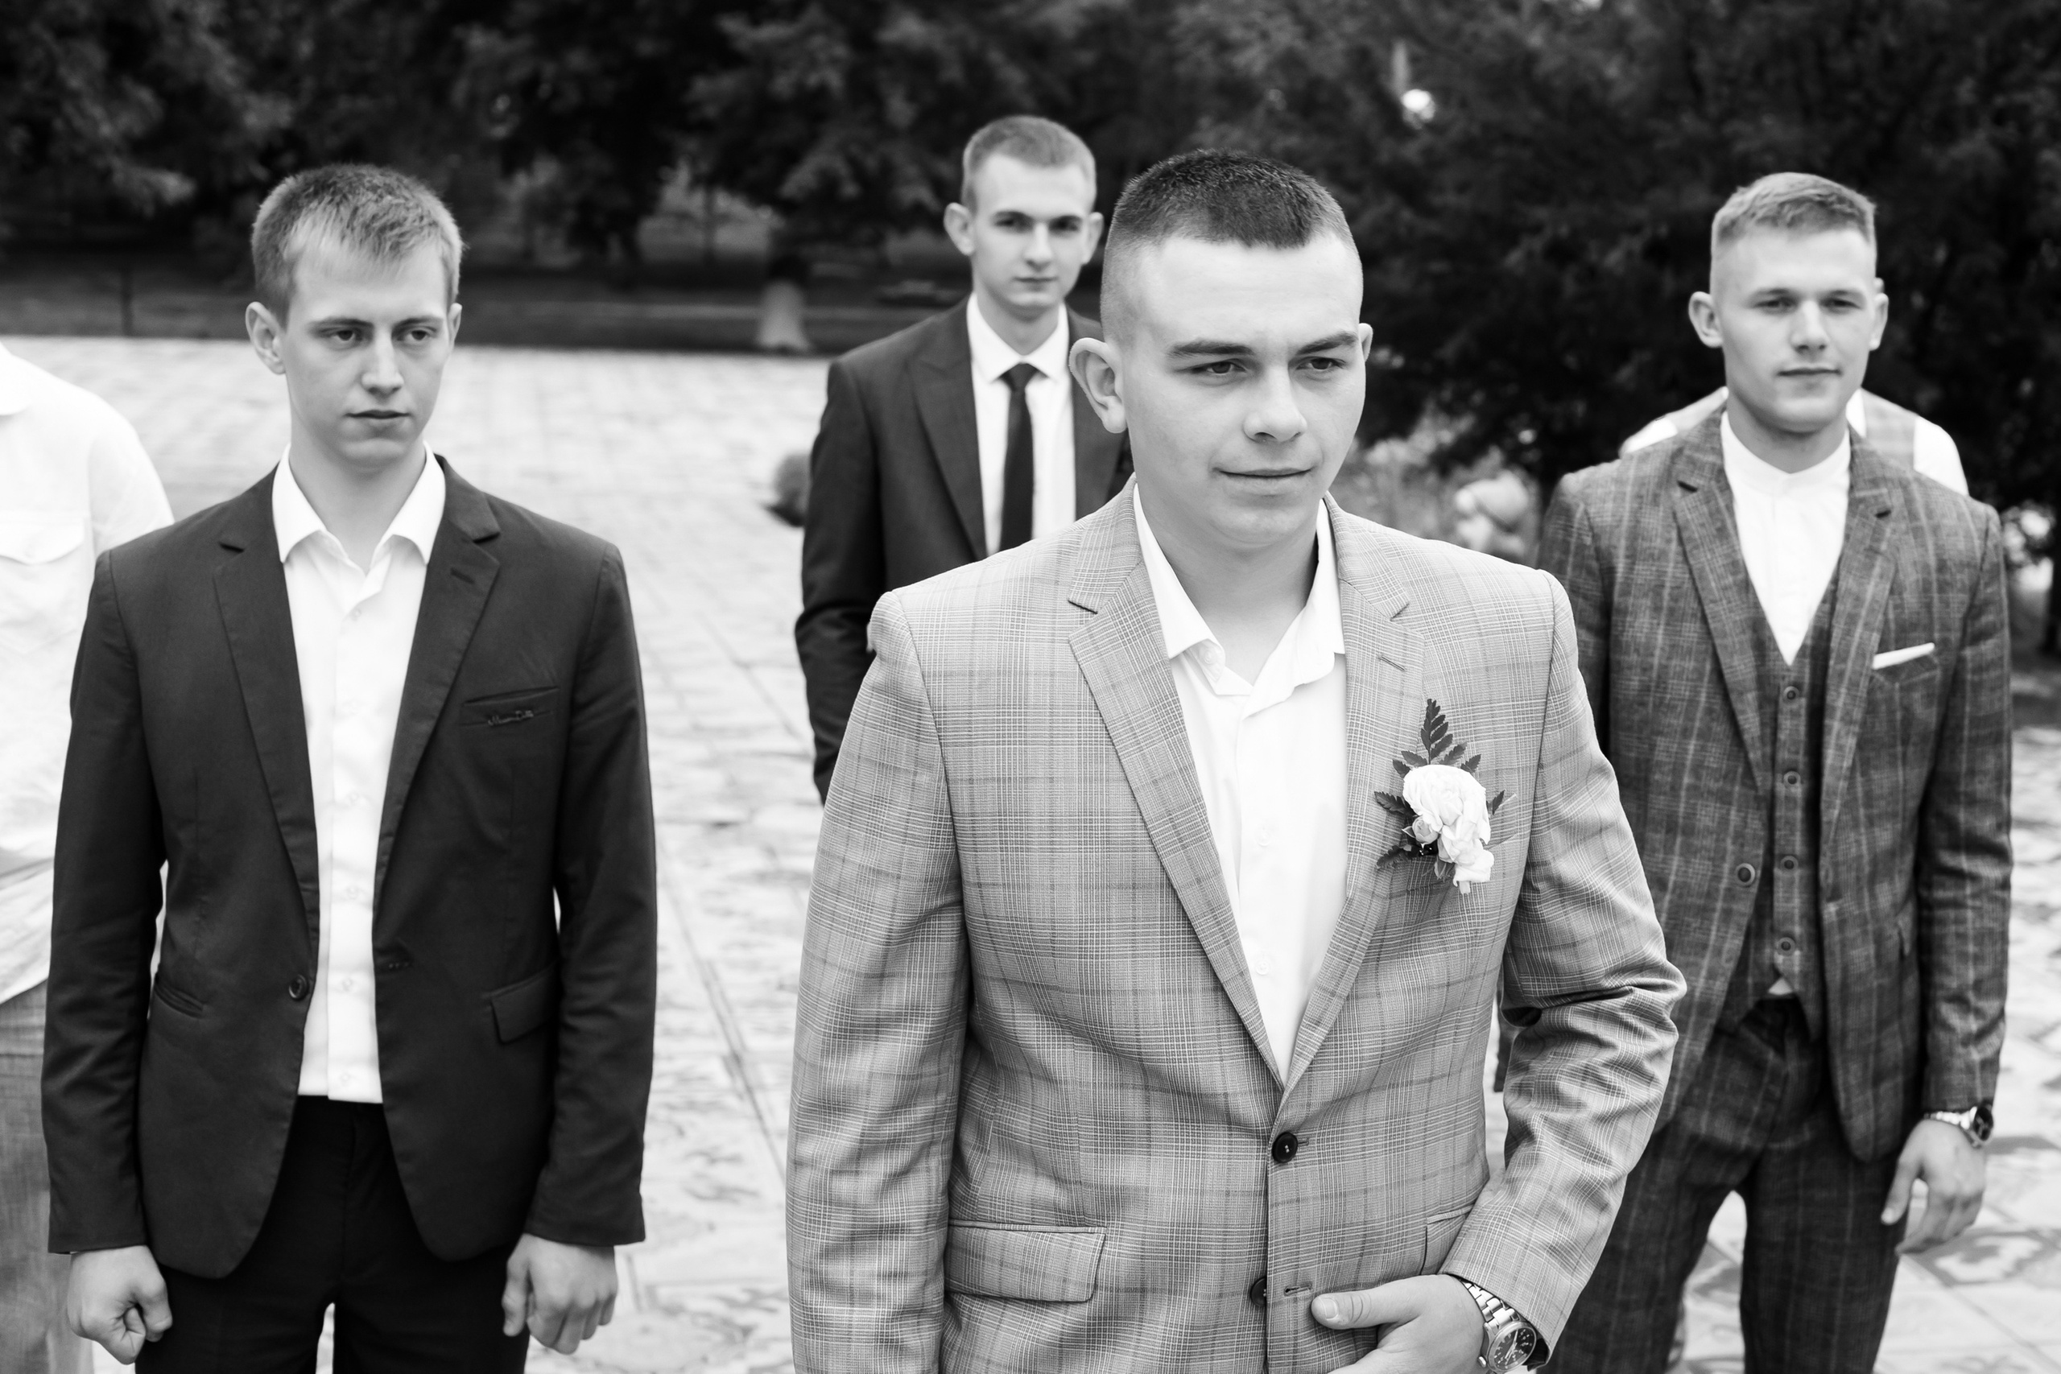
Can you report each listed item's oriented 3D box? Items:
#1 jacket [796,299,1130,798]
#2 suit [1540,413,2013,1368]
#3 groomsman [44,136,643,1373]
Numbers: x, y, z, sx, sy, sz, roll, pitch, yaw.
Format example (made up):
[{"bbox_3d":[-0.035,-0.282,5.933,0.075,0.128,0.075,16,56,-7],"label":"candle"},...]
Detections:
[{"bbox_3d":[-0.019,-0.111,3.574,0.530,0.750,0.290,0,9,-3],"label":"jacket"},{"bbox_3d":[0.730,0.485,2.901,0.530,1.515,0.320,2,9,13],"label":"suit"},{"bbox_3d":[-0.580,0.441,2.520,0.540,1.780,0.320,-1,9,-7],"label":"groomsman"}]

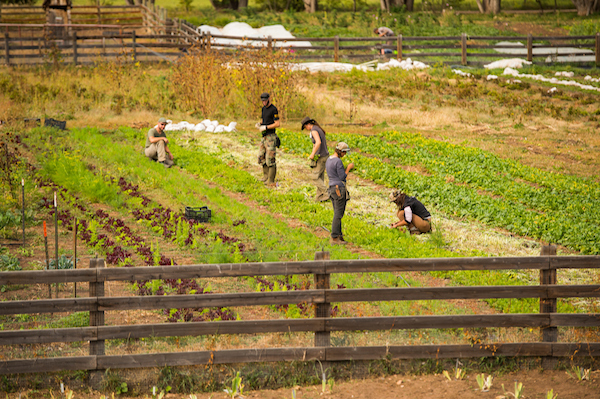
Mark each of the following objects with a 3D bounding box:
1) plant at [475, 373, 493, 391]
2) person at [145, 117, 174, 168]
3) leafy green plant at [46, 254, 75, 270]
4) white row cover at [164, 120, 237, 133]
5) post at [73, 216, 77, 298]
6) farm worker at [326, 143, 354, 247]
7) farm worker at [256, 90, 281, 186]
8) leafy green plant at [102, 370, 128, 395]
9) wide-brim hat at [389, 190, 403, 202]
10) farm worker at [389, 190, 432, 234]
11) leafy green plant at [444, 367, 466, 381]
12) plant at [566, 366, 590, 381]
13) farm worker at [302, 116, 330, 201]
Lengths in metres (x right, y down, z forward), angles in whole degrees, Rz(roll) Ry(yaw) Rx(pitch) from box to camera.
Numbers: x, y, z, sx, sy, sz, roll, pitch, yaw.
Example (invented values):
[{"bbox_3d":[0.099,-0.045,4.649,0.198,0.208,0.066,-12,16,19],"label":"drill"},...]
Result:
[{"bbox_3d":[1.922,1.917,31.400,0.180,0.210,0.150,0,5,0],"label":"plant"},{"bbox_3d":[-2.836,-1.144,60.500,0.680,0.920,0.520,6,8,45],"label":"person"},{"bbox_3d":[-3.334,0.951,41.900,0.400,0.360,0.380,0,5,0],"label":"leafy green plant"},{"bbox_3d":[-2.308,-1.644,67.500,1.800,0.280,0.600,0,6,0],"label":"white row cover"},{"bbox_3d":[-3.022,0.811,40.200,0.040,1.150,0.040,0,5,0],"label":"post"},{"bbox_3d":[0.647,-0.094,48.500,0.440,1.640,0.450,-4,7,-36],"label":"farm worker"},{"bbox_3d":[-0.614,-1.179,58.400,0.440,1.790,0.520,-5,7,-44],"label":"farm worker"},{"bbox_3d":[-1.988,1.972,32.300,0.270,0.240,0.230,0,6,0],"label":"leafy green plant"},{"bbox_3d":[1.561,-0.046,49.000,0.260,0.140,0.220,-36,10,-5],"label":"wide-brim hat"},{"bbox_3d":[1.806,0.212,49.000,0.740,0.740,0.520,-1,5,-10],"label":"farm worker"},{"bbox_3d":[1.690,1.916,33.000,0.230,0.140,0.180,0,6,0],"label":"leafy green plant"},{"bbox_3d":[3.066,1.916,33.000,0.250,0.140,0.190,0,6,0],"label":"plant"},{"bbox_3d":[0.282,-0.727,54.500,0.540,1.560,0.460,0,5,0],"label":"farm worker"}]

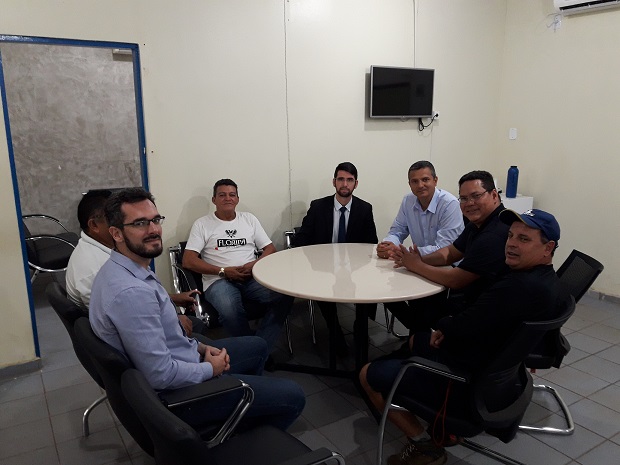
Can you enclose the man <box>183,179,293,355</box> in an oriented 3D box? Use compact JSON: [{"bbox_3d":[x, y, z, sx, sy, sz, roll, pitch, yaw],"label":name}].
[{"bbox_3d":[-0.464,0.265,3.364,0.610,1.250,0.750,-5,13,-21],"label":"man"}]

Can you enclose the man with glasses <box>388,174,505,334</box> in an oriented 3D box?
[{"bbox_3d":[0.877,0.338,2.738,0.880,1.340,0.580,2,12,13],"label":"man with glasses"}]

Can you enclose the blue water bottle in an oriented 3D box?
[{"bbox_3d":[2.014,-0.505,4.984,0.100,0.315,0.100,-8,14,-31],"label":"blue water bottle"}]

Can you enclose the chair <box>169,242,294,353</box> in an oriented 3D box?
[{"bbox_3d":[-0.535,0.491,3.465,0.630,0.820,0.620,-7,13,-27],"label":"chair"}]

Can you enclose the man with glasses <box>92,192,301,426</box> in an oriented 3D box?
[{"bbox_3d":[-0.441,0.497,2.034,0.840,1.350,0.600,-6,13,-25],"label":"man with glasses"}]

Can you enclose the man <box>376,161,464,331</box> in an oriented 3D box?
[{"bbox_3d":[0.862,0.167,3.634,0.580,1.360,0.860,7,14,31],"label":"man"}]

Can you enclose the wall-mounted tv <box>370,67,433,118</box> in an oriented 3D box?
[{"bbox_3d":[0.843,-1.257,4.520,0.735,0.430,0.070,-8,14,-31],"label":"wall-mounted tv"}]

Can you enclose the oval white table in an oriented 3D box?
[{"bbox_3d":[0.270,0.573,3.236,1.255,0.740,1.255,-1,12,0],"label":"oval white table"}]

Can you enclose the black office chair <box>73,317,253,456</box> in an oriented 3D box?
[{"bbox_3d":[-0.553,0.763,2.030,0.600,0.880,0.570,-8,14,-31],"label":"black office chair"}]

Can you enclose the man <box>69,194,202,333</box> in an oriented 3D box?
[{"bbox_3d":[-0.796,0.455,2.435,0.850,1.320,0.550,-7,14,-30],"label":"man"}]

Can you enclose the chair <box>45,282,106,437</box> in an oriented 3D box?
[{"bbox_3d":[-0.900,0.657,2.461,0.600,0.870,0.570,-8,14,-31],"label":"chair"}]

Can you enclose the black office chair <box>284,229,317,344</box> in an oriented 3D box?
[{"bbox_3d":[0.156,0.352,3.954,0.580,0.820,0.600,-7,13,-26],"label":"black office chair"}]

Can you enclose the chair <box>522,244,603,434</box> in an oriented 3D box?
[{"bbox_3d":[1.215,0.571,2.790,0.620,0.910,0.570,2,12,10],"label":"chair"}]

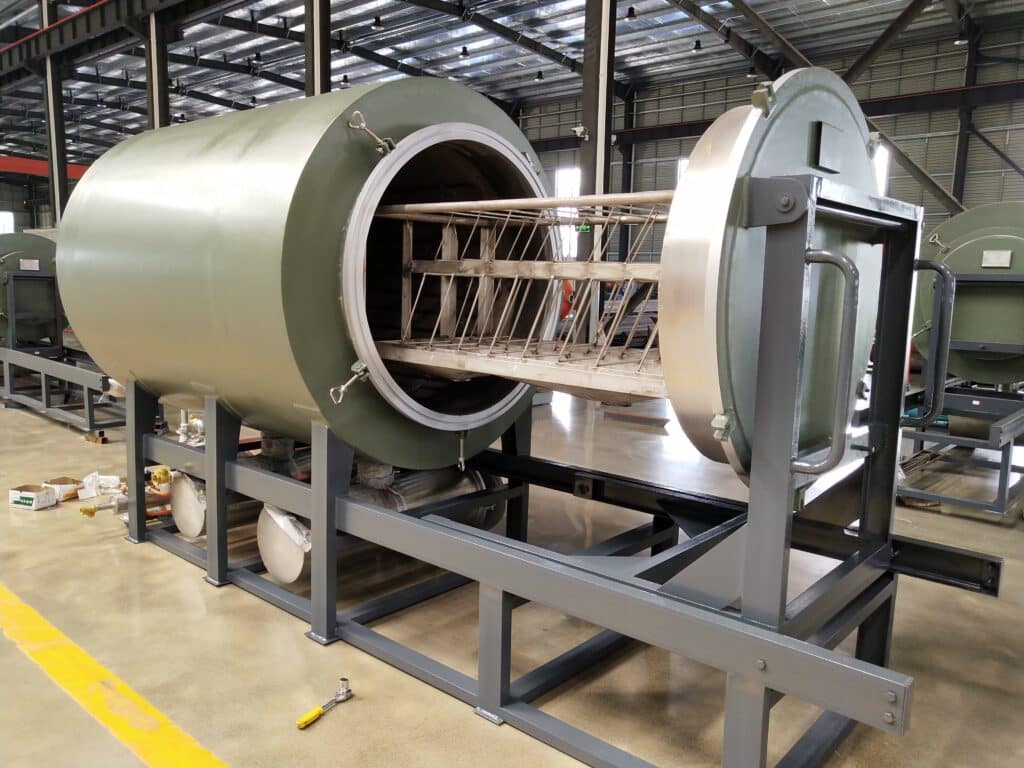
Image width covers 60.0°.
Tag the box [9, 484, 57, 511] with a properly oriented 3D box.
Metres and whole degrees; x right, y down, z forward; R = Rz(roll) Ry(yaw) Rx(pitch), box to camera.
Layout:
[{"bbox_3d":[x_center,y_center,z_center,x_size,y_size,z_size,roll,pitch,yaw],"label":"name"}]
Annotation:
[{"bbox_3d":[-2.802,0.663,5.181,0.199,0.100,0.132,4,9,18],"label":"box"}]

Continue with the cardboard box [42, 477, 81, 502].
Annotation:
[{"bbox_3d":[-2.715,0.640,5.360,0.148,0.095,0.135,6,10,30],"label":"cardboard box"}]

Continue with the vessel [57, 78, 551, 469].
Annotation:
[{"bbox_3d":[-0.953,-0.533,4.272,2.048,1.600,1.600,9,11,41],"label":"vessel"}]

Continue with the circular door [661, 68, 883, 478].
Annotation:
[{"bbox_3d":[0.825,-0.285,2.690,0.208,1.240,1.240,9,11,41],"label":"circular door"}]

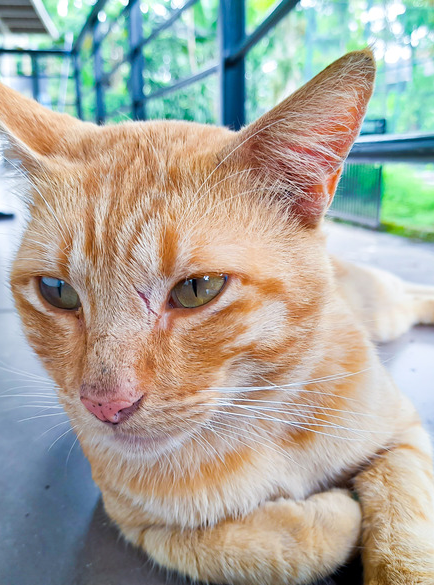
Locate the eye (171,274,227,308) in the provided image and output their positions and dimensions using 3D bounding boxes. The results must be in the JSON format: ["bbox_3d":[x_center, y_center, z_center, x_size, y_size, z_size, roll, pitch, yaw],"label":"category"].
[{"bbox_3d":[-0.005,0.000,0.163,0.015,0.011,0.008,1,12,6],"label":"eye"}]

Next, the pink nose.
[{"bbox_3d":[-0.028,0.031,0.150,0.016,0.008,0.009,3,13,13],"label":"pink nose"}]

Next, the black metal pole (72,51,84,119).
[{"bbox_3d":[-1.024,-1.285,4.214,0.055,0.980,0.055,-3,13,-2],"label":"black metal pole"}]

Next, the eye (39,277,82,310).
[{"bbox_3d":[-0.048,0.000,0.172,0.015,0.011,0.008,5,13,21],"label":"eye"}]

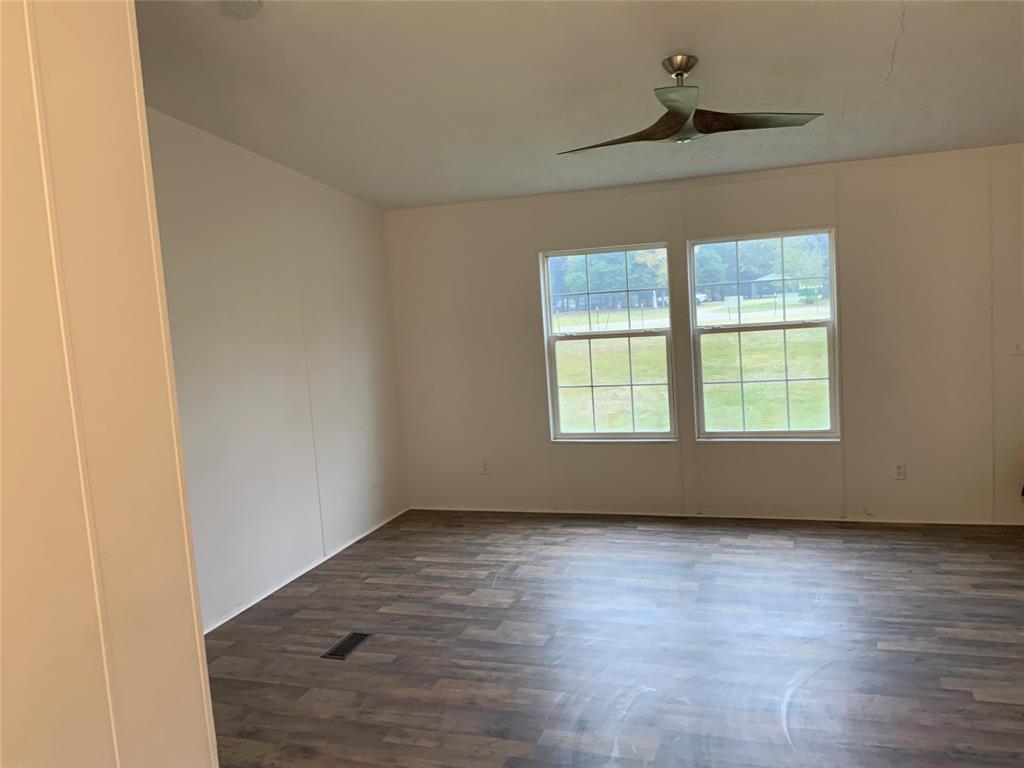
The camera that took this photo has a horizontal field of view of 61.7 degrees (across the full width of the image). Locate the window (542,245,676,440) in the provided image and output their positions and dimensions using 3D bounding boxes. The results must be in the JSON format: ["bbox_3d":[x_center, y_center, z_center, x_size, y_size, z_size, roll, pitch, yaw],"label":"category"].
[{"bbox_3d":[0.673,-0.267,5.978,0.905,1.345,0.090,-2,7,20],"label":"window"}]

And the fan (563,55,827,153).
[{"bbox_3d":[0.671,-1.207,3.593,1.270,0.360,1.200,-2,7,20],"label":"fan"}]

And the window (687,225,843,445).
[{"bbox_3d":[1.649,-0.295,5.632,0.908,1.350,0.090,-2,7,20],"label":"window"}]

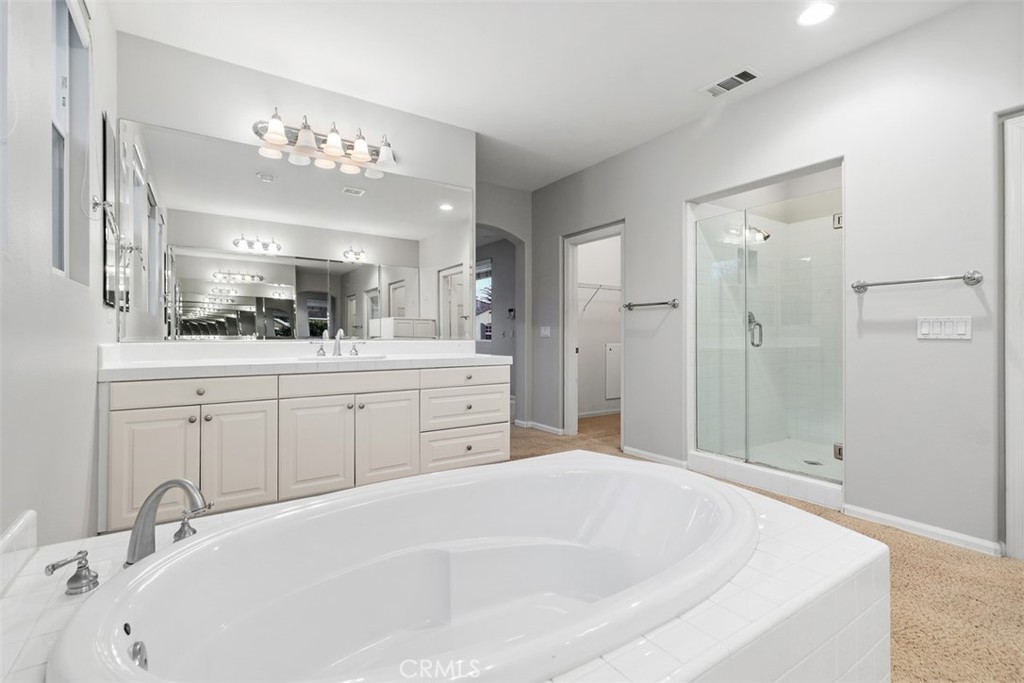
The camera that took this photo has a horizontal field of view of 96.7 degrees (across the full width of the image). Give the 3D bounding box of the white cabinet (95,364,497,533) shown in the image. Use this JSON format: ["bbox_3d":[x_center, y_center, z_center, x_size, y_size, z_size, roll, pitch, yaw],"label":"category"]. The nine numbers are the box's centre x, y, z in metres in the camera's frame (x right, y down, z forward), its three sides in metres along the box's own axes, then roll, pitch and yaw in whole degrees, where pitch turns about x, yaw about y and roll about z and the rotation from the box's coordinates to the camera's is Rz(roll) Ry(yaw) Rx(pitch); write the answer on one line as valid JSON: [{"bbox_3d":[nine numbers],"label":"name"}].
[{"bbox_3d":[-1.079,0.599,2.901,2.227,0.854,0.534,-1,1,-34],"label":"white cabinet"}]

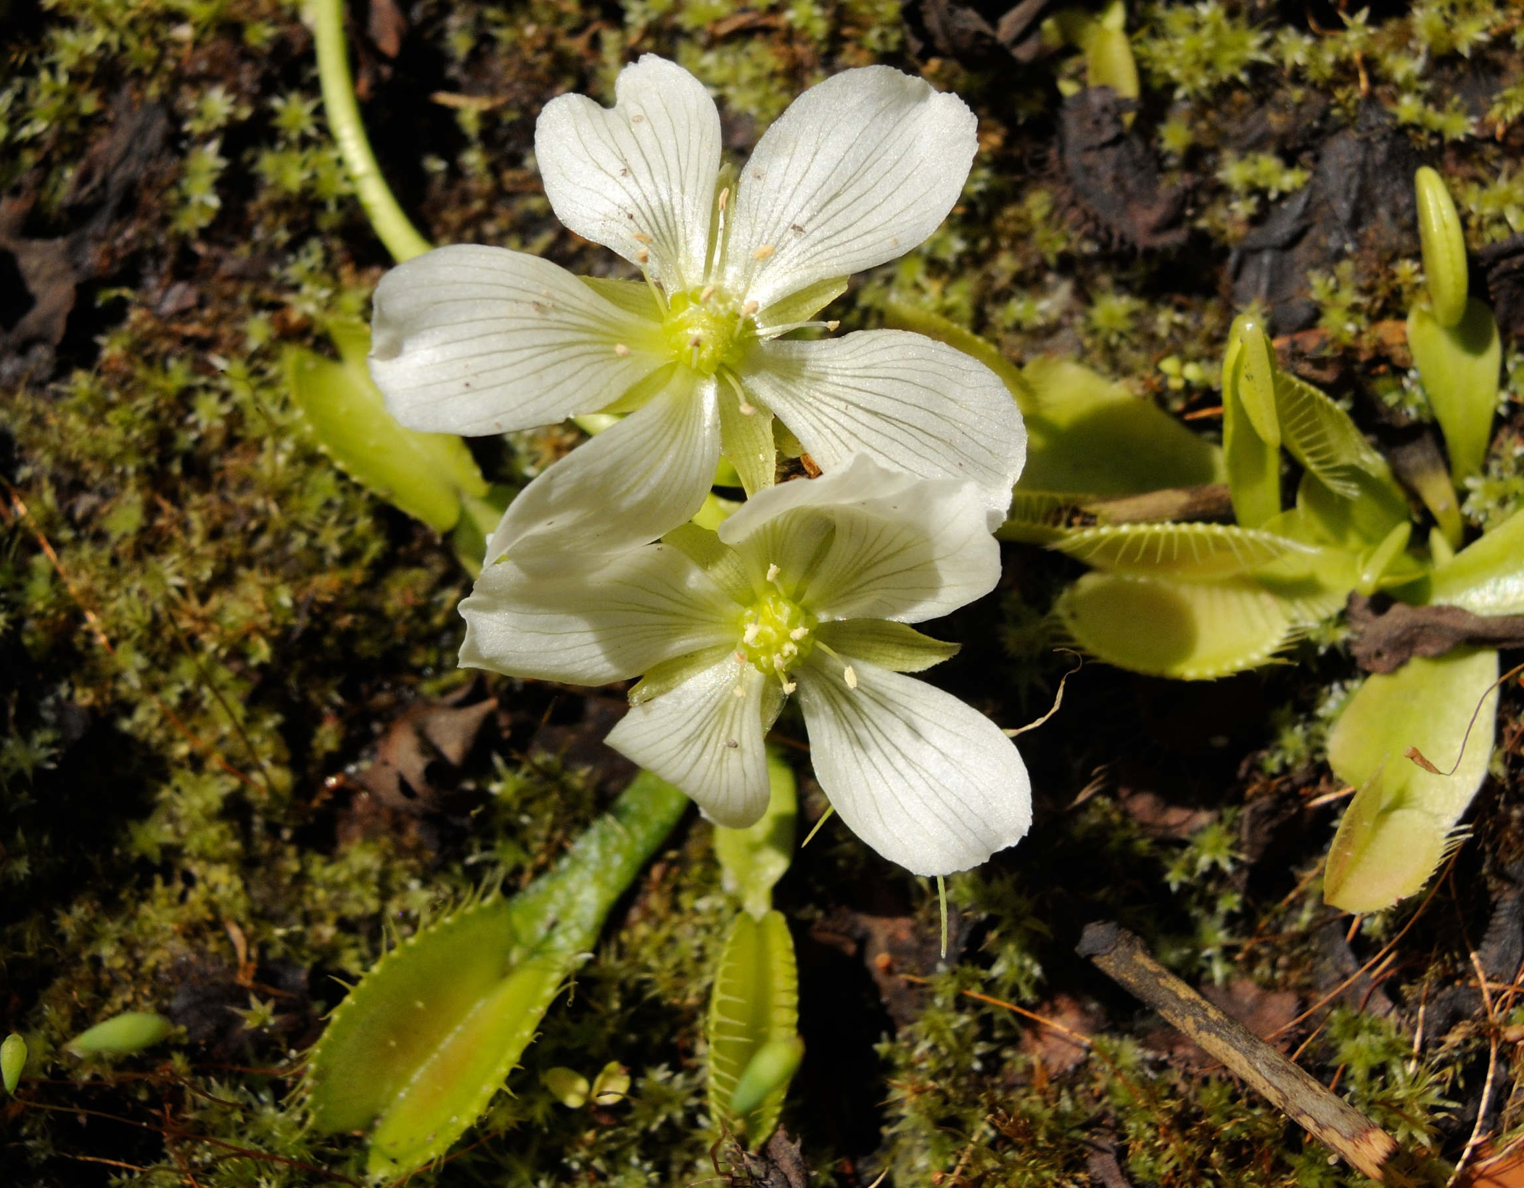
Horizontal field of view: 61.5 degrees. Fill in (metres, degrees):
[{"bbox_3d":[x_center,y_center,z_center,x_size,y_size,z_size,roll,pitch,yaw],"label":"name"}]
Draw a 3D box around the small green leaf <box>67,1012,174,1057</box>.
[{"bbox_3d":[-0.037,0.026,0.075,0.006,0.002,0.002,-12,70,-4],"label":"small green leaf"}]

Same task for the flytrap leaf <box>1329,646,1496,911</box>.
[{"bbox_3d":[0.040,0.012,0.080,0.010,0.005,0.017,16,70,6],"label":"flytrap leaf"}]

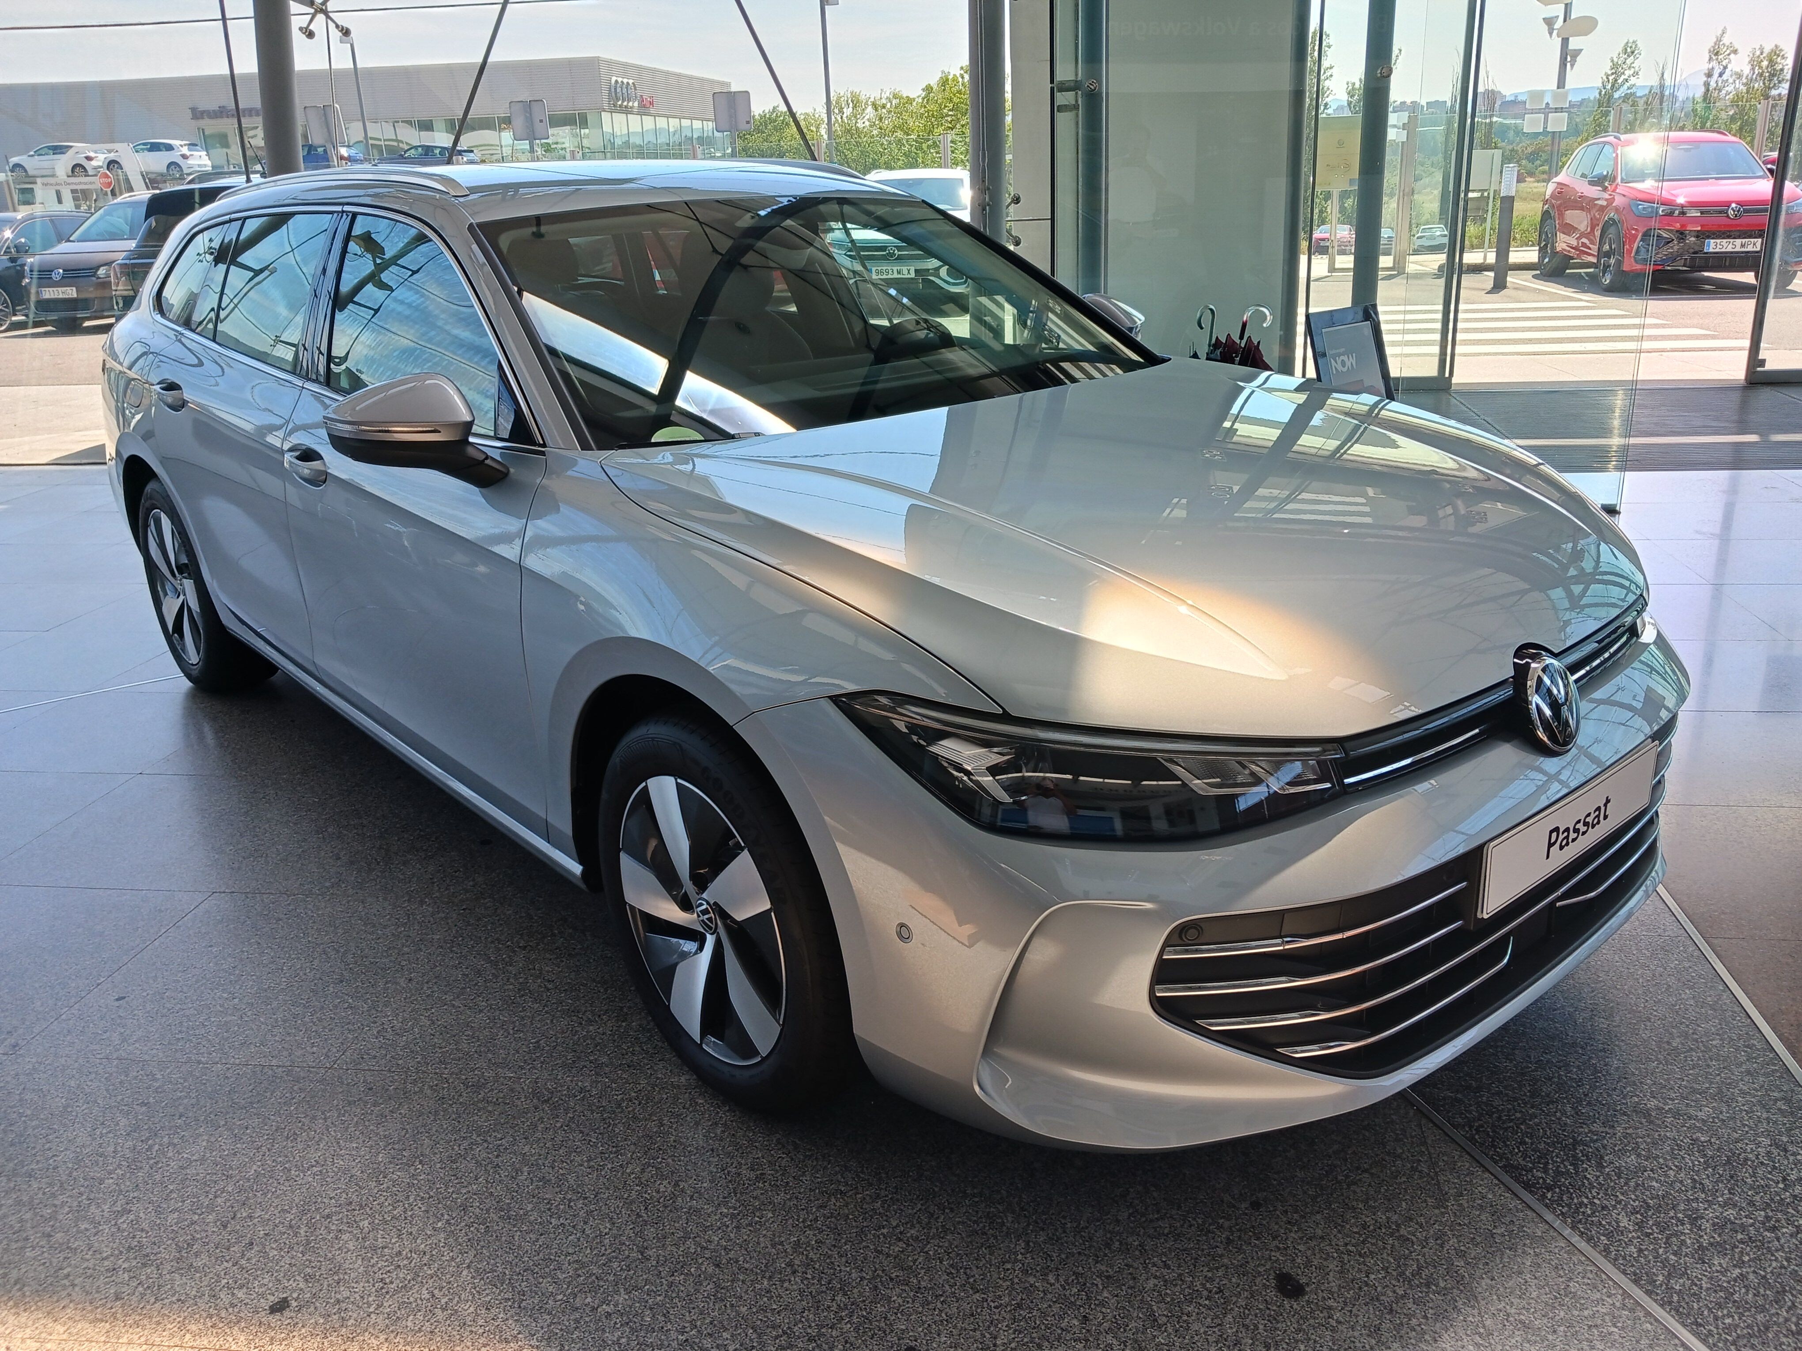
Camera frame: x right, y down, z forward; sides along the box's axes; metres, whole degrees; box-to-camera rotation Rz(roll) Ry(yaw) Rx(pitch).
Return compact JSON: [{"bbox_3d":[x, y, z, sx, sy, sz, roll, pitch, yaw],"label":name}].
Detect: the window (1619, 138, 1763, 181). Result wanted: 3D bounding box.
[{"bbox_3d":[8.668,-5.680,15.463,1.460,0.140,0.740,2,51,10],"label":"window"}]

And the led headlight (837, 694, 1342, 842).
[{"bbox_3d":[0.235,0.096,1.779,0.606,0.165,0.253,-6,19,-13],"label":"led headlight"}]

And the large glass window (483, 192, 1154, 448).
[{"bbox_3d":[-0.107,-0.755,2.929,1.480,0.120,0.930,-17,53,-38],"label":"large glass window"}]

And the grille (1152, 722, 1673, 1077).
[{"bbox_3d":[0.877,0.279,2.116,1.370,0.340,0.220,-17,24,-38],"label":"grille"}]

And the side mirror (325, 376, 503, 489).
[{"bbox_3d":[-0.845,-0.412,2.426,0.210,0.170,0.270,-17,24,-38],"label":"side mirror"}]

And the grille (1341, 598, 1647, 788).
[{"bbox_3d":[0.900,0.015,2.014,0.880,0.100,0.130,-17,24,-38],"label":"grille"}]

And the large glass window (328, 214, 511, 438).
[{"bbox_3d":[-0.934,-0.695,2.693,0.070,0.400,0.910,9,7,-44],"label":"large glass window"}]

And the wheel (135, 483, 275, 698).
[{"bbox_3d":[-2.104,-0.287,4.293,0.215,0.660,0.660,-17,24,-38],"label":"wheel"}]

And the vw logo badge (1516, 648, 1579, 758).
[{"bbox_3d":[0.915,0.032,2.003,0.145,0.150,0.050,-17,7,-38],"label":"vw logo badge"}]

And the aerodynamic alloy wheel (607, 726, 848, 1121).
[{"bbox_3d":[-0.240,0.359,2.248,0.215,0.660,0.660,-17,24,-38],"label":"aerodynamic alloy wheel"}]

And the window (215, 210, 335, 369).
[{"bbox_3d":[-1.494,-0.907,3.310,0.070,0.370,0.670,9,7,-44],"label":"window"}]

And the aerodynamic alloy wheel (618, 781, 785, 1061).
[{"bbox_3d":[-0.256,0.363,2.235,0.180,0.470,0.470,-17,24,-38],"label":"aerodynamic alloy wheel"}]

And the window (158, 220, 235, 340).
[{"bbox_3d":[-1.957,-1.107,3.888,0.060,0.320,0.620,10,6,-40],"label":"window"}]

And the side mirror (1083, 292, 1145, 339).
[{"bbox_3d":[0.620,-0.877,3.561,0.230,0.180,0.240,-17,24,-38],"label":"side mirror"}]

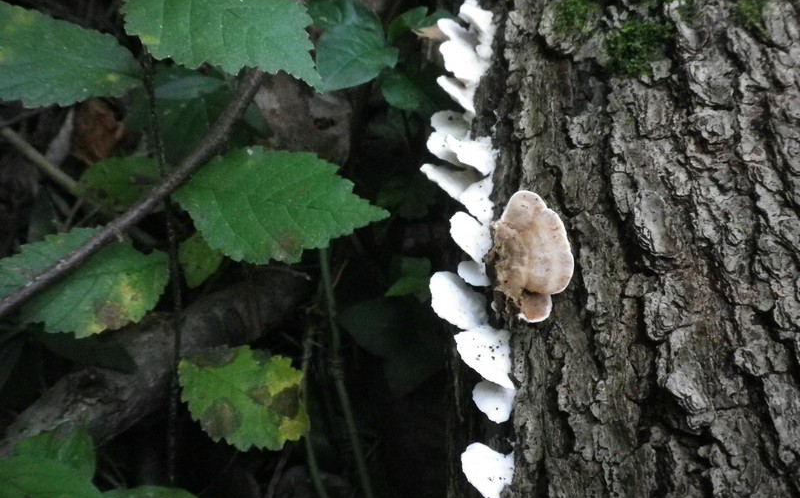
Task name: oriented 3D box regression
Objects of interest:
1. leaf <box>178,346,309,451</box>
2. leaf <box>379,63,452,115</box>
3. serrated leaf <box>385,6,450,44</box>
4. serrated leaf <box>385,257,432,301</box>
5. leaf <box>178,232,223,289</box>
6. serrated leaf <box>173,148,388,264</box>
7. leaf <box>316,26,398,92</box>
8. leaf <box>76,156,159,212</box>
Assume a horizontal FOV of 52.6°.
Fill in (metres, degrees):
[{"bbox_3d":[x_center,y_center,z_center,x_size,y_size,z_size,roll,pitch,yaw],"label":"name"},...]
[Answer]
[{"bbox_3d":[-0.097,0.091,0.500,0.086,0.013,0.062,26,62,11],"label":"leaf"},{"bbox_3d":[0.013,-0.131,0.660,0.070,0.012,0.051,35,61,23],"label":"leaf"},{"bbox_3d":[0.017,-0.195,0.700,0.063,0.012,0.045,-29,58,-20],"label":"serrated leaf"},{"bbox_3d":[0.008,0.025,0.601,0.047,0.014,0.041,-33,60,-22],"label":"serrated leaf"},{"bbox_3d":[-0.128,0.006,0.522,0.029,0.010,0.044,3,63,1],"label":"leaf"},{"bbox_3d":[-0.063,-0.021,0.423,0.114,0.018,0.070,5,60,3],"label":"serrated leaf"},{"bbox_3d":[-0.037,-0.128,0.552,0.057,0.014,0.059,-35,62,-14],"label":"leaf"},{"bbox_3d":[-0.193,-0.045,0.560,0.061,0.012,0.051,-9,54,-7],"label":"leaf"}]

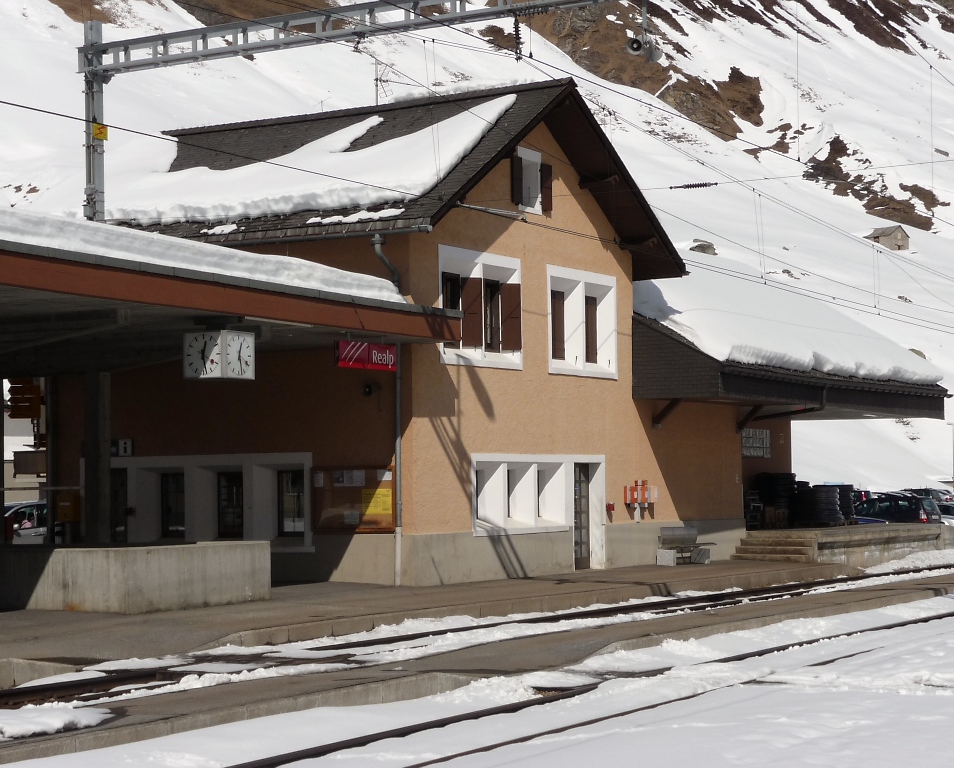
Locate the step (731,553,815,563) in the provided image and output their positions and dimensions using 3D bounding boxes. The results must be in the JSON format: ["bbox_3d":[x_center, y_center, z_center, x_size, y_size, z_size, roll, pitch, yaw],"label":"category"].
[{"bbox_3d":[6.383,3.807,39.971,1.720,0.151,0.310,-2,-3,32],"label":"step"}]

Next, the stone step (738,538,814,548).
[{"bbox_3d":[6.675,3.510,40.463,1.720,0.160,0.310,-2,-3,32],"label":"stone step"}]

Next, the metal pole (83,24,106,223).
[{"bbox_3d":[-5.683,-1.137,27.169,0.220,8.580,0.220,-2,-3,32],"label":"metal pole"}]

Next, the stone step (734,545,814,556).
[{"bbox_3d":[6.530,3.659,40.219,1.720,0.167,0.310,-2,-3,32],"label":"stone step"}]

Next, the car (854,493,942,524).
[{"bbox_3d":[15.280,5.046,70.000,4.500,1.540,1.750,-3,-4,43],"label":"car"}]

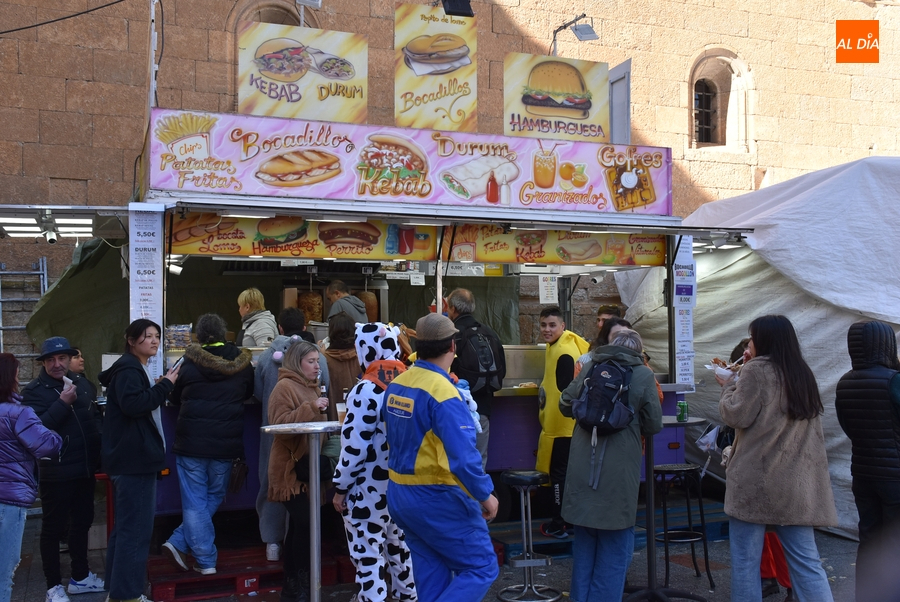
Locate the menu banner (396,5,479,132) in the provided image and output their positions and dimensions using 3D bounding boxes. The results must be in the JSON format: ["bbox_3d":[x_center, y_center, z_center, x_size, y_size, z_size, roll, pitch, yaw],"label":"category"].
[{"bbox_3d":[-0.112,-1.796,6.930,0.660,0.950,0.030,1,-3,-19],"label":"menu banner"}]

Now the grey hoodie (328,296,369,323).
[{"bbox_3d":[-0.868,0.209,7.700,0.360,0.610,0.460,-2,-3,41],"label":"grey hoodie"}]

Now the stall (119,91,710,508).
[{"bbox_3d":[-0.335,0.235,7.604,4.480,3.000,2.400,1,-2,-19],"label":"stall"}]

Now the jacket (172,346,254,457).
[{"bbox_3d":[-1.508,0.638,5.720,0.540,0.750,0.430,1,-3,-22],"label":"jacket"}]

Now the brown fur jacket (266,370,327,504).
[{"bbox_3d":[-0.926,0.817,5.473,0.360,0.810,0.430,0,-2,13],"label":"brown fur jacket"}]

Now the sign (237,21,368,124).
[{"bbox_3d":[-1.080,-1.654,6.674,0.967,0.746,0.040,1,-2,-19],"label":"sign"}]

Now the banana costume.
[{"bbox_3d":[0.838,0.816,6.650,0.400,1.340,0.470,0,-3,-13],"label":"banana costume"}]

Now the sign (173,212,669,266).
[{"bbox_3d":[-0.069,-0.467,6.881,3.990,0.350,0.050,1,-2,-19],"label":"sign"}]

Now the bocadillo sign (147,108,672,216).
[{"bbox_3d":[-0.103,-1.014,6.847,4.130,0.560,0.070,1,-2,-19],"label":"bocadillo sign"}]

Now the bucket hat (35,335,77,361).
[{"bbox_3d":[-2.440,0.305,5.600,0.270,0.135,0.290,-8,-2,-30],"label":"bucket hat"}]

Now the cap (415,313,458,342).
[{"bbox_3d":[-0.067,0.132,4.500,0.195,0.135,0.265,-3,6,42],"label":"cap"}]

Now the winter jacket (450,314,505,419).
[{"bbox_3d":[0.178,0.443,6.288,0.500,0.730,0.380,1,-2,-25],"label":"winter jacket"}]

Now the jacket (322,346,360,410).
[{"bbox_3d":[-0.707,0.647,5.980,0.460,0.720,0.340,0,-2,-6],"label":"jacket"}]

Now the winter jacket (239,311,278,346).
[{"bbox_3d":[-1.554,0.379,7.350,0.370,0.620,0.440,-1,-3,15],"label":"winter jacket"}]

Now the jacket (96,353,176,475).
[{"bbox_3d":[-1.921,0.689,5.520,0.450,0.755,0.450,0,-3,0],"label":"jacket"}]

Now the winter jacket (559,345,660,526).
[{"bbox_3d":[0.906,0.766,5.055,0.580,1.020,0.420,0,-2,6],"label":"winter jacket"}]

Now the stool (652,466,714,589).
[{"bbox_3d":[1.530,1.474,5.930,0.355,0.765,0.355,0,-3,-2],"label":"stool"}]

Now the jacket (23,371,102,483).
[{"bbox_3d":[-2.424,0.768,5.650,0.380,0.730,0.510,-3,-3,42],"label":"jacket"}]

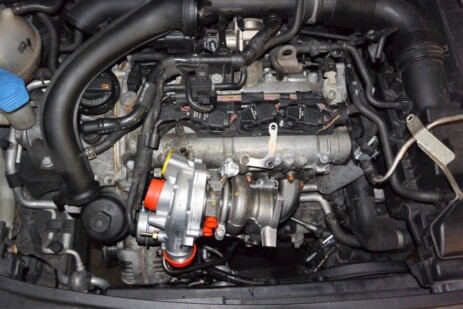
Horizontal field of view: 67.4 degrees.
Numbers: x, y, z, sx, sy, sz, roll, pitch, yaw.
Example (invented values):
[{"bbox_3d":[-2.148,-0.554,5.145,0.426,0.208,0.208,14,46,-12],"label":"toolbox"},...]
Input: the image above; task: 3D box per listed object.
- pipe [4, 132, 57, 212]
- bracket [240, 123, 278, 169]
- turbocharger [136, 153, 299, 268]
[{"bbox_3d":[-0.388,0.030,0.681,0.108,0.070,0.145,0,60,0],"label":"pipe"},{"bbox_3d":[0.044,-0.015,0.575,0.064,0.025,0.080,0,60,0],"label":"bracket"},{"bbox_3d":[-0.019,0.099,0.585,0.265,0.150,0.155,0,60,0],"label":"turbocharger"}]

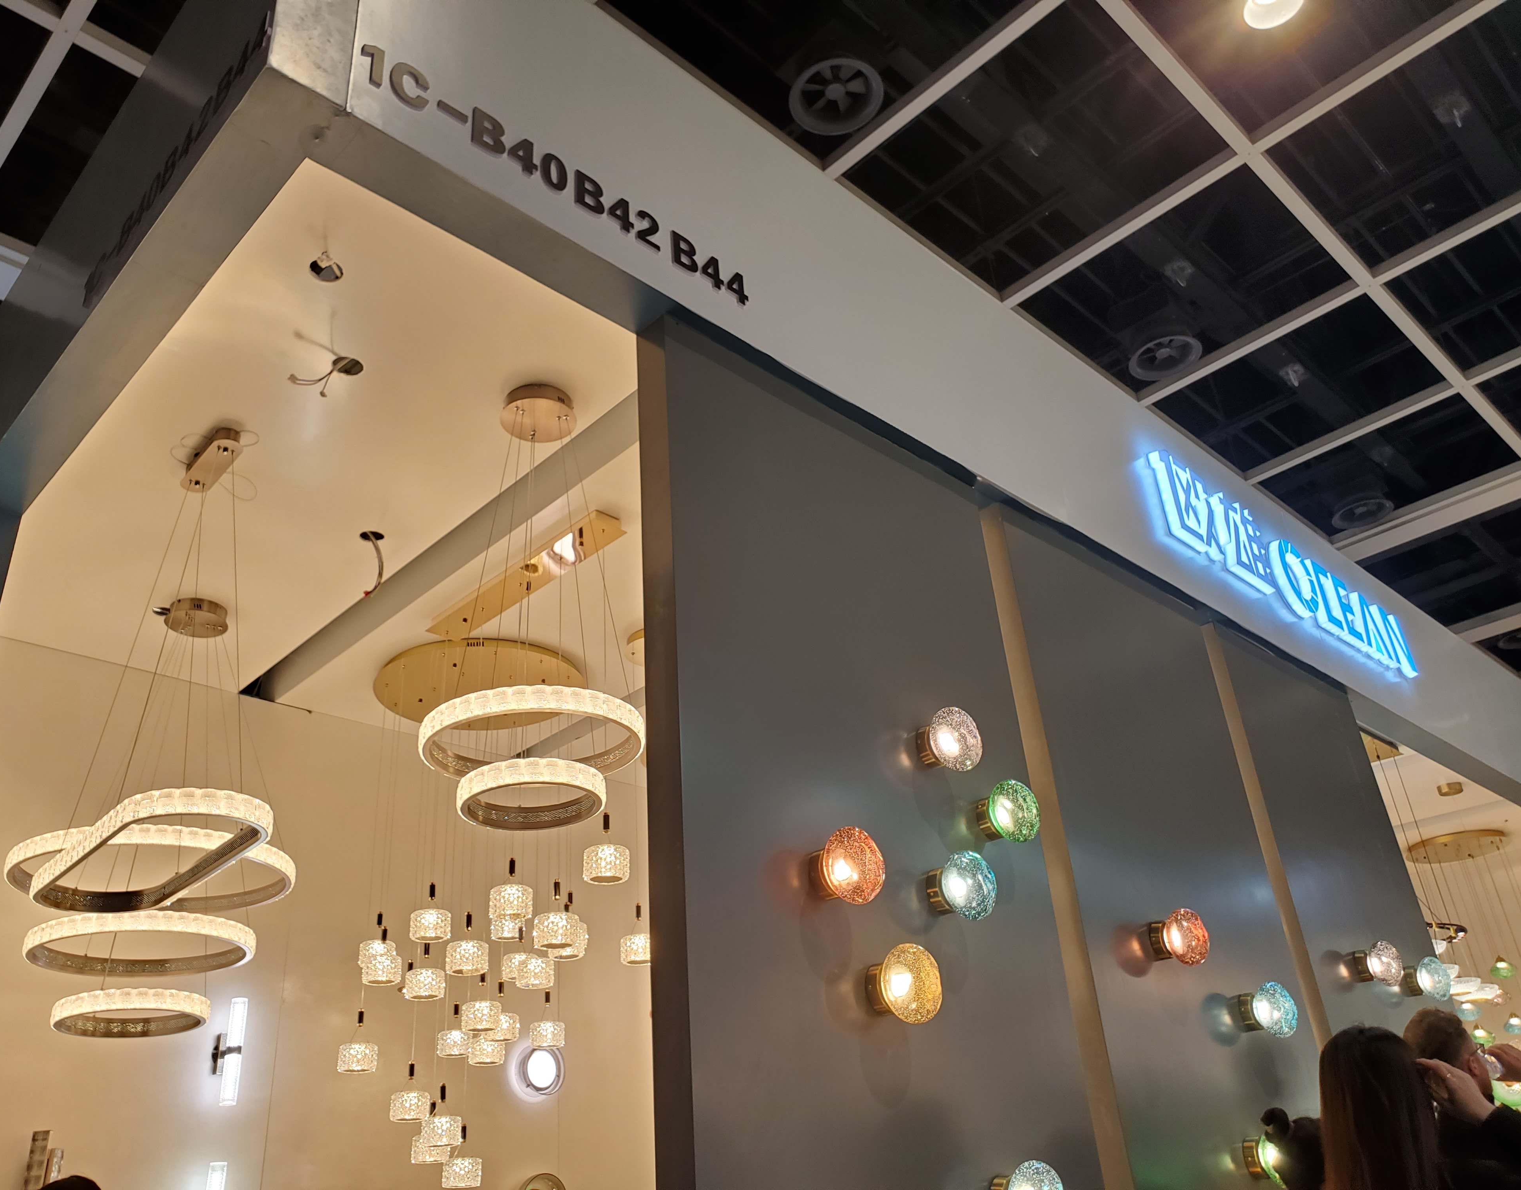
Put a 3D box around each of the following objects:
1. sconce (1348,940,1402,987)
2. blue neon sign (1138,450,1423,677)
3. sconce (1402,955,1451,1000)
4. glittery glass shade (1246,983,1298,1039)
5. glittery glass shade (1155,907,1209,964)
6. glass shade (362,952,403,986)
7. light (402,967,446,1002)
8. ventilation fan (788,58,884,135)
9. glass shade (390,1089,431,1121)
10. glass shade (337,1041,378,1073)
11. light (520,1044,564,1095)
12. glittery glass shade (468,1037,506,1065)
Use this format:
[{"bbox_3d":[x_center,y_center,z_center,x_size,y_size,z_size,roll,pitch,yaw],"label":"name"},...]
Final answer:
[{"bbox_3d":[2.060,1.230,3.963,0.147,0.147,0.118,21,-37,-40],"label":"sconce"},{"bbox_3d":[2.237,-0.054,4.917,2.294,0.321,0.055,21,-37,-40],"label":"blue neon sign"},{"bbox_3d":[2.373,1.367,4.232,0.147,0.147,0.118,21,-37,-40],"label":"sconce"},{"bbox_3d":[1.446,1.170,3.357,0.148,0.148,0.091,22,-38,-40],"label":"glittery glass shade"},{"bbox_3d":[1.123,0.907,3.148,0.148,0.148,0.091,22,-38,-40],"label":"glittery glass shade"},{"bbox_3d":[-1.197,1.190,3.775,0.114,0.073,0.114,22,-38,-40],"label":"glass shade"},{"bbox_3d":[-1.156,1.347,4.120,0.132,0.085,0.132,21,-37,-40],"label":"light"},{"bbox_3d":[0.523,-3.487,8.268,0.649,0.120,0.649,-4,-27,-2],"label":"ventilation fan"},{"bbox_3d":[-1.167,1.707,3.980,0.126,0.088,0.126,21,-37,-40],"label":"glass shade"},{"bbox_3d":[-1.340,1.538,3.970,0.122,0.086,0.122,-4,-27,-2],"label":"glass shade"},{"bbox_3d":[-0.830,1.813,4.550,0.174,0.174,0.047,22,-38,-40],"label":"light"},{"bbox_3d":[-0.904,1.515,3.946,0.114,0.073,0.114,-4,-28,-2],"label":"glittery glass shade"}]

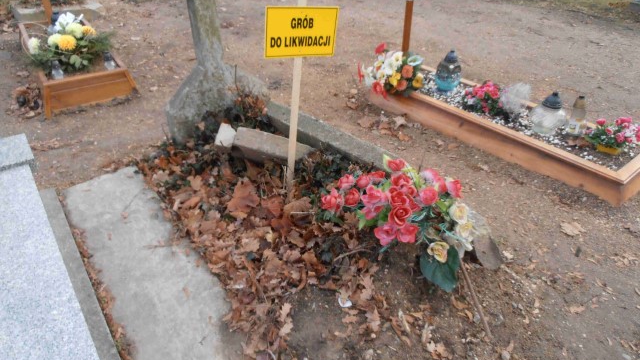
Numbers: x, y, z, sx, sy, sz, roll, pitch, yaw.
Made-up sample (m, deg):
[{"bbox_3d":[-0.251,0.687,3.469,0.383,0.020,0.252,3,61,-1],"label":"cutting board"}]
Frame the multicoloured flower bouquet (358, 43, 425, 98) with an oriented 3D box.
[{"bbox_3d":[0.585,-0.897,3.650,0.520,0.380,0.420,5,35,8],"label":"multicoloured flower bouquet"}]

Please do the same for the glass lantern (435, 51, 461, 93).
[{"bbox_3d":[1.031,-0.870,3.560,0.200,0.315,0.200,9,36,14],"label":"glass lantern"}]

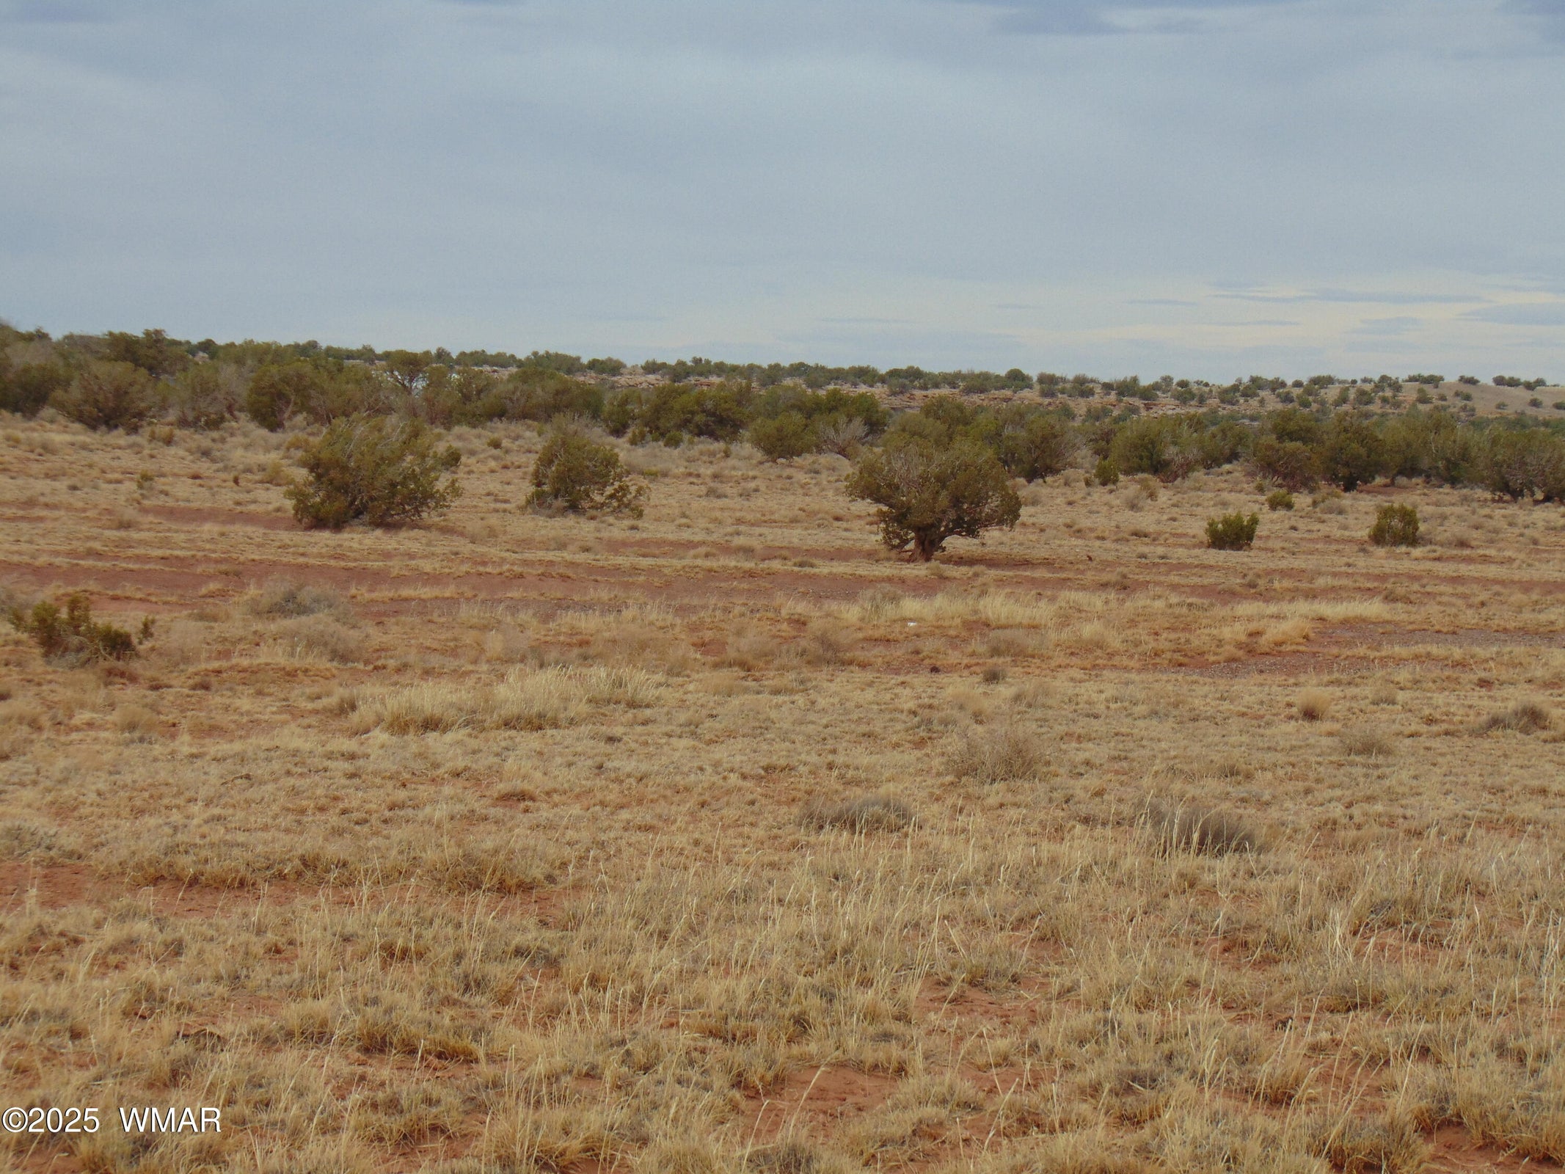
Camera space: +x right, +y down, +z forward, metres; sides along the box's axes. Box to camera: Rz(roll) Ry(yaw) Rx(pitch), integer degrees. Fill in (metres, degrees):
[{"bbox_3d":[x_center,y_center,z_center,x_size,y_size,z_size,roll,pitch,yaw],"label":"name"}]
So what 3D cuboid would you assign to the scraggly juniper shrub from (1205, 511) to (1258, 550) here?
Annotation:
[{"bbox_3d":[7.822,-0.968,85.000,0.937,0.681,0.843,1,2,0],"label":"scraggly juniper shrub"}]

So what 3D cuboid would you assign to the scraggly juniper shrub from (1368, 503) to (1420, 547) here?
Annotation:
[{"bbox_3d":[11.029,-1.124,88.000,0.926,0.815,0.879,1,2,0],"label":"scraggly juniper shrub"}]

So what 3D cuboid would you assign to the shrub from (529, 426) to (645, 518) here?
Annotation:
[{"bbox_3d":[-3.794,-2.248,95.000,2.284,1.760,2.010,1,2,0],"label":"shrub"}]

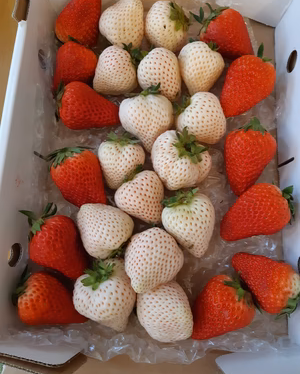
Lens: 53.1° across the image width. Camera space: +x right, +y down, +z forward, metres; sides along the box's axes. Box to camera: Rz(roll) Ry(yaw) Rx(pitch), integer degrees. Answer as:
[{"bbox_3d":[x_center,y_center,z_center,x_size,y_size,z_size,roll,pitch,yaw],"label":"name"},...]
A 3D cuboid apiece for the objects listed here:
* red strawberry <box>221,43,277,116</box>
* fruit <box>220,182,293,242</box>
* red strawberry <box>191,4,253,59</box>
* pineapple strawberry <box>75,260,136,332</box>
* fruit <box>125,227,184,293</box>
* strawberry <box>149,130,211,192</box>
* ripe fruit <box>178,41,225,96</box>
[{"bbox_3d":[0.087,-0.094,0.269,0.044,0.041,0.074,31,81,8],"label":"red strawberry"},{"bbox_3d":[0.088,0.021,0.247,0.067,0.037,0.040,-28,78,-3],"label":"fruit"},{"bbox_3d":[0.070,-0.146,0.284,0.043,0.040,0.056,-42,80,-6],"label":"red strawberry"},{"bbox_3d":[-0.036,0.086,0.236,0.048,0.045,0.051,-25,108,-3],"label":"pineapple strawberry"},{"bbox_3d":[0.004,0.057,0.236,0.045,0.042,0.050,14,51,5],"label":"fruit"},{"bbox_3d":[0.027,-0.024,0.259,0.053,0.049,0.054,27,117,7],"label":"strawberry"},{"bbox_3d":[0.047,-0.108,0.276,0.041,0.038,0.055,14,84,5],"label":"ripe fruit"}]

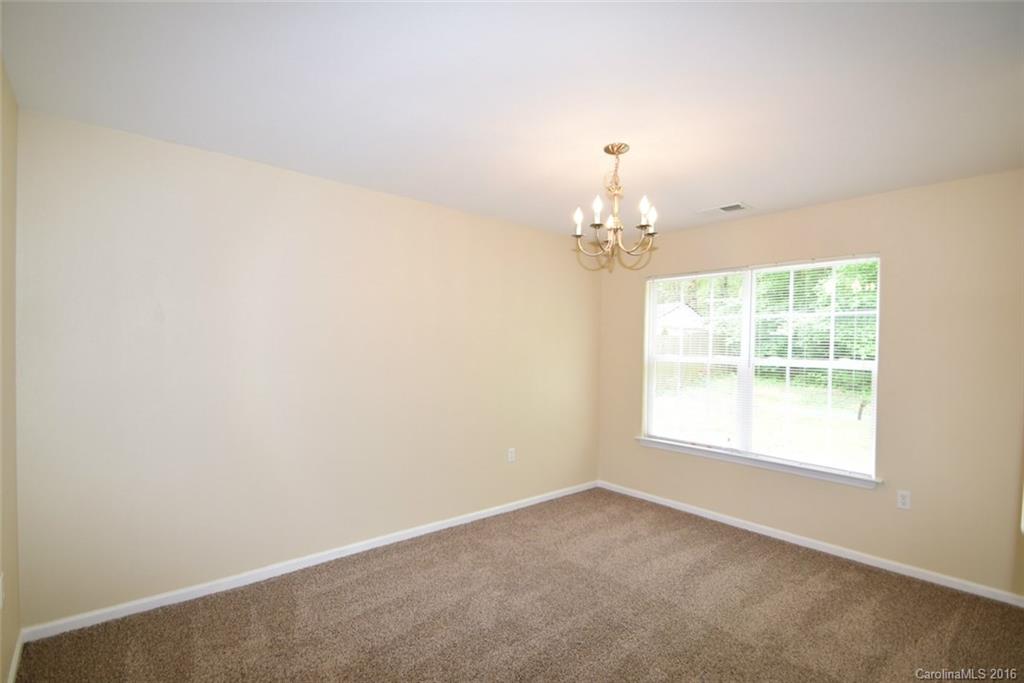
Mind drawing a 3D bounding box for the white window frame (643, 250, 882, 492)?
[{"bbox_3d":[1.833,0.197,3.622,0.130,1.534,1.787,1,0,-42],"label":"white window frame"}]

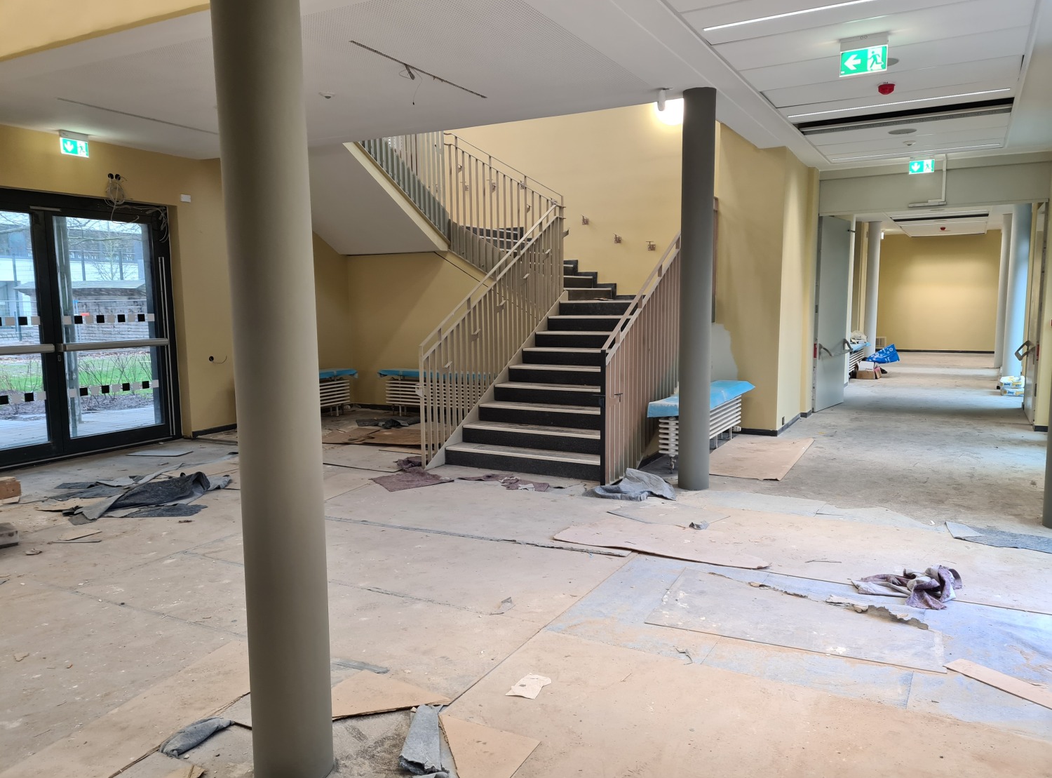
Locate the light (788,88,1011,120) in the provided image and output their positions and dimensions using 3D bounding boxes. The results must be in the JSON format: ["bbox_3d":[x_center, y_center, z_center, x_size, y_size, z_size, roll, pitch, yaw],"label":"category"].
[{"bbox_3d":[3.018,-2.364,6.505,1.655,0.050,0.060,3,8,29],"label":"light"}]

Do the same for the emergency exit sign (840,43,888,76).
[{"bbox_3d":[2.106,-2.042,4.920,0.275,0.153,0.035,3,7,29],"label":"emergency exit sign"}]

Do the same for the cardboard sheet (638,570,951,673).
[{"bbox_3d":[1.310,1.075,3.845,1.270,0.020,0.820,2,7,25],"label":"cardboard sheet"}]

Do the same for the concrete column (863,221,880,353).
[{"bbox_3d":[7.563,-2.094,17.271,0.243,3.085,0.243,3,8,29],"label":"concrete column"}]

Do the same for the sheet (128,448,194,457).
[{"bbox_3d":[-3.828,0.664,8.289,0.590,0.017,0.280,0,7,9],"label":"sheet"}]

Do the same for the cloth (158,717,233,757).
[{"bbox_3d":[-1.197,1.239,2.856,0.120,0.045,0.250,2,7,26],"label":"cloth"}]

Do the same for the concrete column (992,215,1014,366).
[{"bbox_3d":[9.721,-1.974,16.006,0.243,3.085,0.243,3,8,29],"label":"concrete column"}]

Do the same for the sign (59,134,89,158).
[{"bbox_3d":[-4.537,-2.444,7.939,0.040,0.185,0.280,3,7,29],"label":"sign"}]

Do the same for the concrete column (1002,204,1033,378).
[{"bbox_3d":[7.551,-1.500,12.131,0.243,3.085,0.243,3,8,29],"label":"concrete column"}]

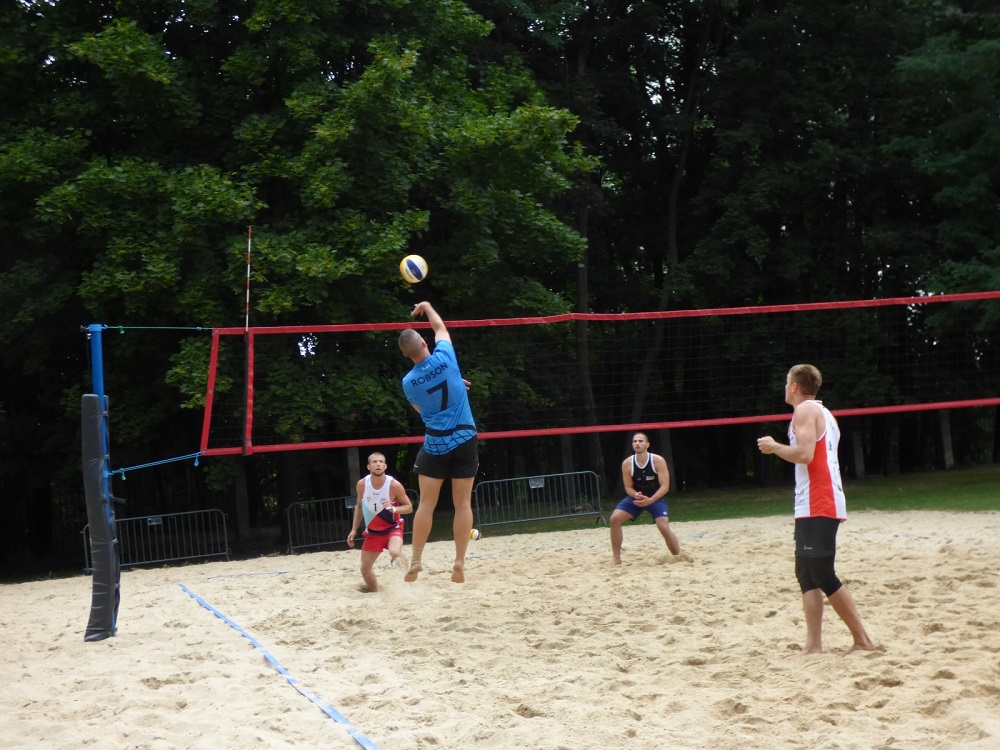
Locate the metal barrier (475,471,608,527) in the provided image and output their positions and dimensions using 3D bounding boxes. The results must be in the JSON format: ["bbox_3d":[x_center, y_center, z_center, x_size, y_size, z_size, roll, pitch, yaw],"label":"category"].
[{"bbox_3d":[0.751,2.448,30.200,2.500,1.070,0.550,-3,-3,-14],"label":"metal barrier"}]

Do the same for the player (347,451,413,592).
[{"bbox_3d":[-1.246,1.521,16.500,0.680,1.450,0.680,-4,-3,6],"label":"player"}]

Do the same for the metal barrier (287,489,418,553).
[{"bbox_3d":[-2.729,2.738,29.600,2.500,1.030,0.550,-3,-3,-14],"label":"metal barrier"}]

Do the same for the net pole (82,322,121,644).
[{"bbox_3d":[-3.118,0.831,12.400,0.270,2.470,0.270,-3,-3,-13],"label":"net pole"}]

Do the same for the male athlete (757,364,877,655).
[{"bbox_3d":[1.986,0.846,10.000,0.620,1.810,0.520,-5,-3,23],"label":"male athlete"}]

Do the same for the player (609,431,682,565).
[{"bbox_3d":[1.667,1.403,18.200,0.770,1.490,0.700,-5,-3,14],"label":"player"}]

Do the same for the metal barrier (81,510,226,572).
[{"bbox_3d":[-6.118,2.983,28.300,2.500,1.030,0.550,-3,-3,-14],"label":"metal barrier"}]

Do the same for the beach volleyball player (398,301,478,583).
[{"bbox_3d":[-0.474,0.500,11.950,0.620,2.120,0.580,-4,-3,-6],"label":"beach volleyball player"}]

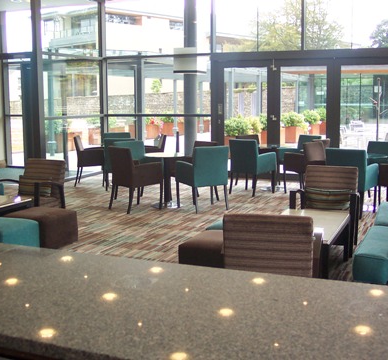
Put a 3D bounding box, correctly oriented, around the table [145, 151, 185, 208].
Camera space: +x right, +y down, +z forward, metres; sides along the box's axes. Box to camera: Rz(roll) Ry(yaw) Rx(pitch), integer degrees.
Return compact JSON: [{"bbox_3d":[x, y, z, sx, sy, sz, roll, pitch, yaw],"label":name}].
[{"bbox_3d":[-0.385,0.003,8.283,0.630,0.740,0.630,0,8,0],"label":"table"}]

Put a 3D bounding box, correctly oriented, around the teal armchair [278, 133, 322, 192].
[{"bbox_3d":[1.900,-0.344,10.164,0.579,0.900,0.545,-5,9,-33],"label":"teal armchair"}]

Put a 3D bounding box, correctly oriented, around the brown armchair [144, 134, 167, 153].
[{"bbox_3d":[-0.802,-0.399,10.688,0.560,0.865,0.540,-2,8,-14],"label":"brown armchair"}]

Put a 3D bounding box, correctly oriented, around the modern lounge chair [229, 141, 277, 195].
[{"bbox_3d":[0.945,-0.228,9.343,0.545,0.900,0.579,6,10,41],"label":"modern lounge chair"}]

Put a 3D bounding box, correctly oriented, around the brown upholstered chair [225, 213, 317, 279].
[{"bbox_3d":[0.508,0.551,3.668,0.615,0.790,0.640,2,8,15],"label":"brown upholstered chair"}]

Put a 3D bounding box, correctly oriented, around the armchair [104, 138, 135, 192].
[{"bbox_3d":[-1.233,-0.299,9.942,0.545,0.900,0.579,0,8,4],"label":"armchair"}]

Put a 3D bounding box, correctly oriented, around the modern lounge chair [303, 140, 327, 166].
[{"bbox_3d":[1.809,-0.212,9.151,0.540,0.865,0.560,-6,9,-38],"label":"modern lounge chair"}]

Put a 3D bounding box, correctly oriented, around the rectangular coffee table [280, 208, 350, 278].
[{"bbox_3d":[0.903,0.582,4.726,0.600,0.450,1.200,3,8,22],"label":"rectangular coffee table"}]

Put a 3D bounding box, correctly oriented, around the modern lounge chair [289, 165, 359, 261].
[{"bbox_3d":[1.359,0.291,5.832,0.620,0.810,0.690,3,8,20],"label":"modern lounge chair"}]

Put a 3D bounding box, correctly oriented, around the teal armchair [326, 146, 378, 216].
[{"bbox_3d":[2.085,0.006,7.573,0.545,0.900,0.579,5,9,34],"label":"teal armchair"}]

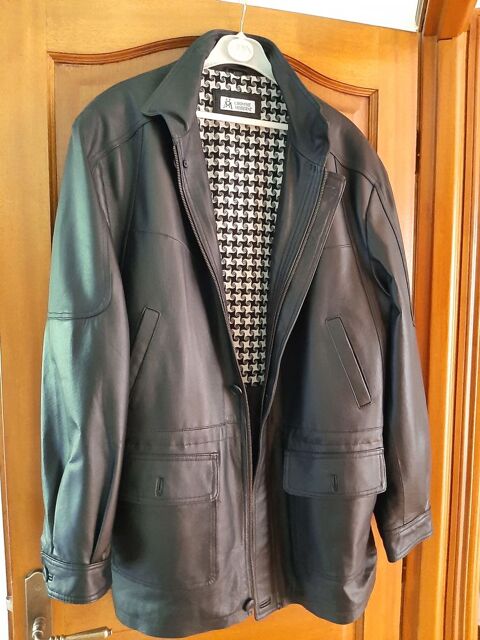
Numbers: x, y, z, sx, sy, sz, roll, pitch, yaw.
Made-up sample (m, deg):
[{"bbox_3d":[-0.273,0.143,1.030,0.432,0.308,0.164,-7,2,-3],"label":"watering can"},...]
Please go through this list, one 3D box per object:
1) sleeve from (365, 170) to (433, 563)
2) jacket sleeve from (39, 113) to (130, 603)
[{"bbox_3d":[0.271,0.079,0.830,0.120,0.655,0.145,-5,6,-14],"label":"sleeve"},{"bbox_3d":[-0.216,0.053,0.670,0.125,0.660,0.145,-1,5,-15],"label":"jacket sleeve"}]

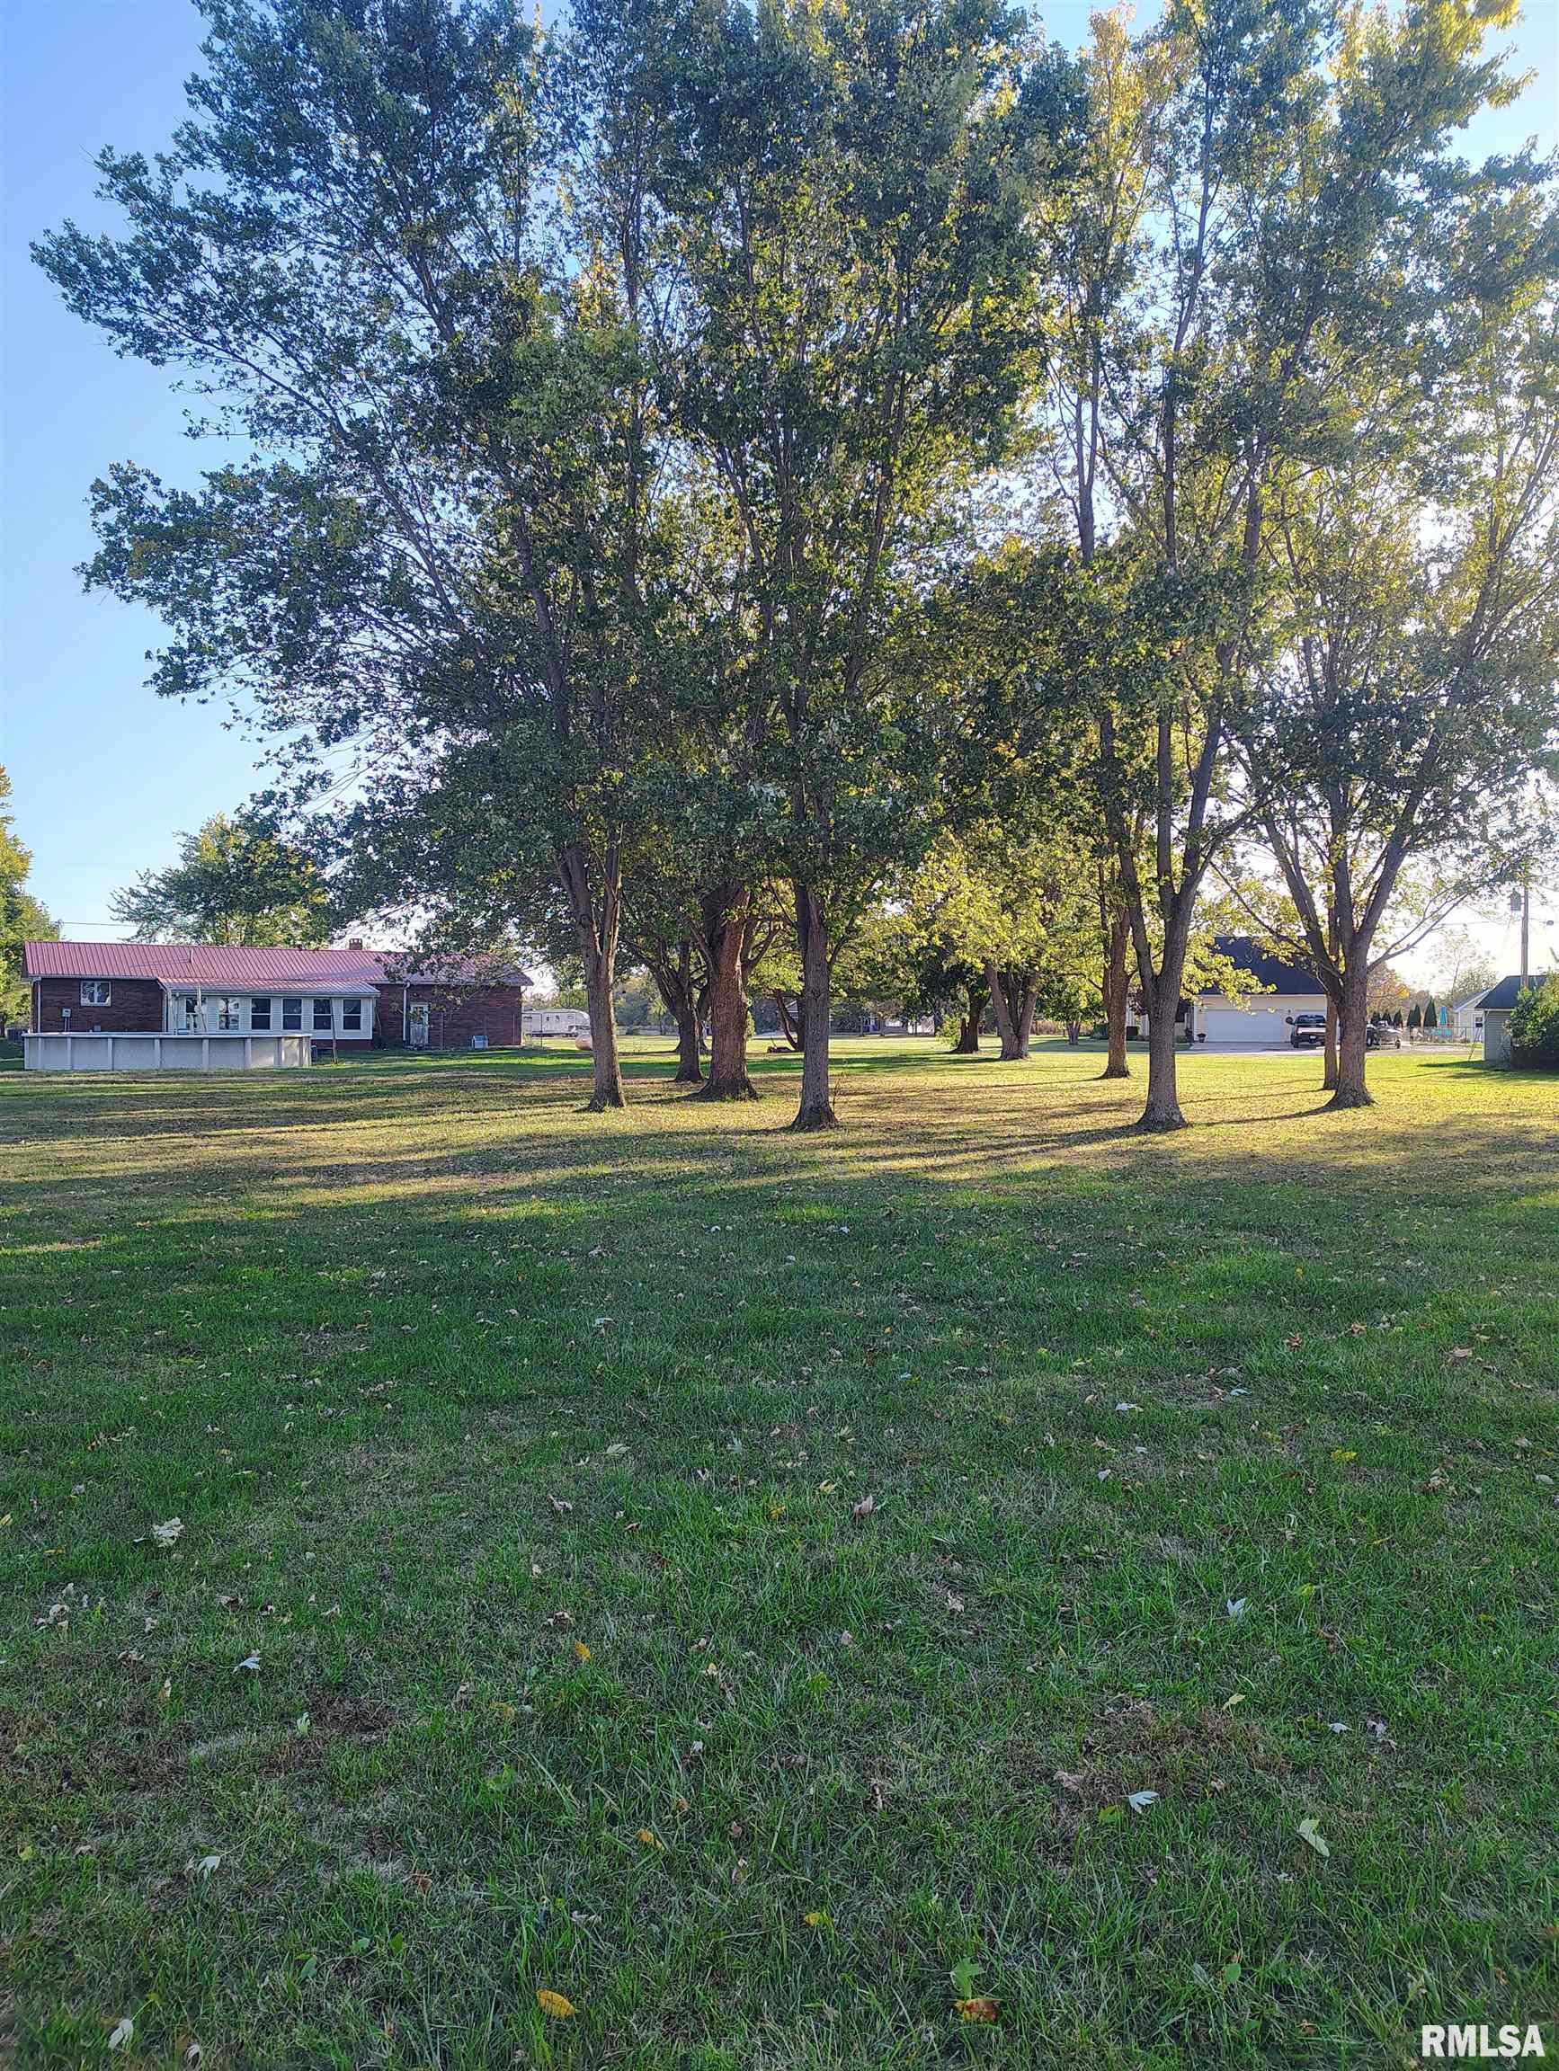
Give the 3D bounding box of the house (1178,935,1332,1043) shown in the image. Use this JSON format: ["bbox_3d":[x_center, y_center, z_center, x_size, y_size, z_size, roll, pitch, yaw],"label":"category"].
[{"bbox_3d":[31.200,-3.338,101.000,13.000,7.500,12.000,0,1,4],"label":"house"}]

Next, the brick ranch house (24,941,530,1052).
[{"bbox_3d":[-24.000,-1.962,70.700,22.800,5.000,12.900,0,1,-29],"label":"brick ranch house"}]

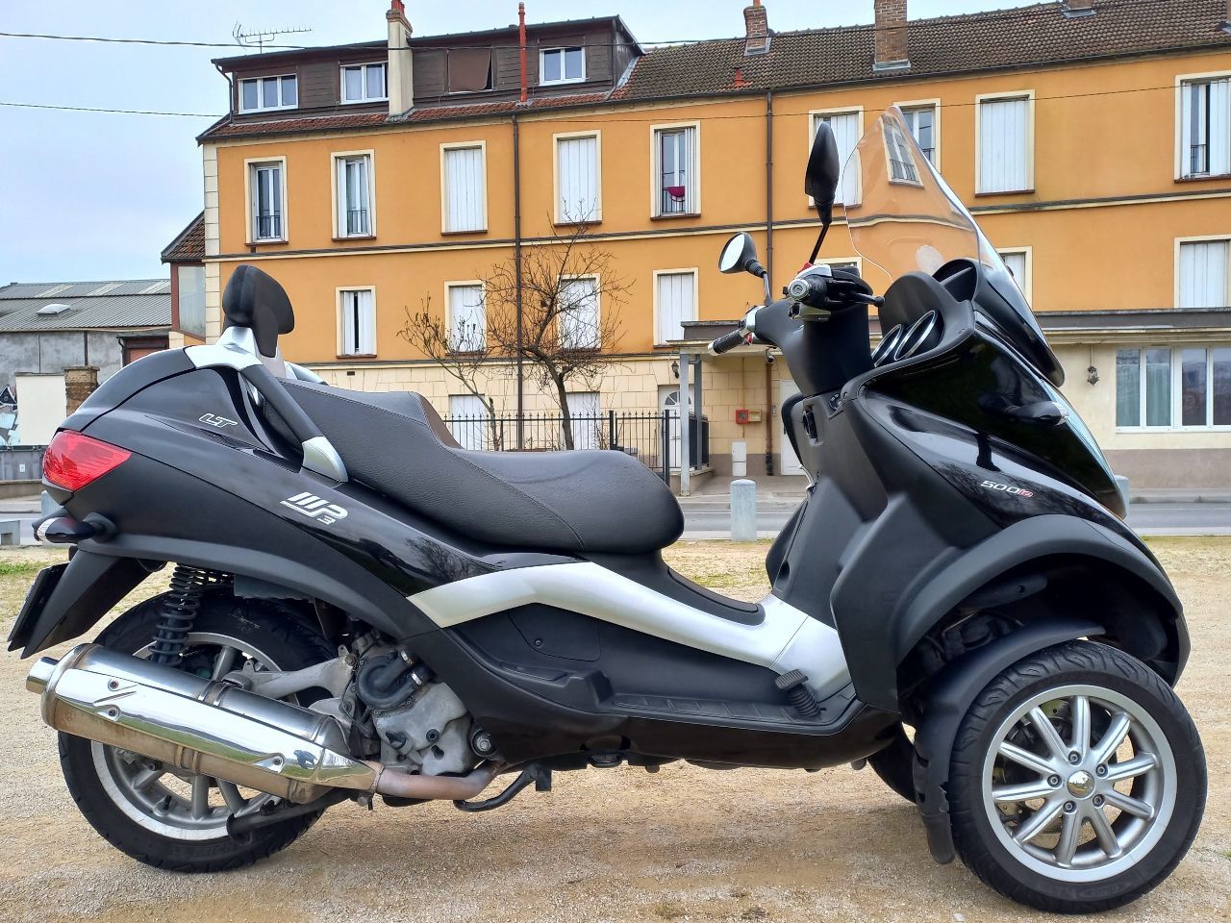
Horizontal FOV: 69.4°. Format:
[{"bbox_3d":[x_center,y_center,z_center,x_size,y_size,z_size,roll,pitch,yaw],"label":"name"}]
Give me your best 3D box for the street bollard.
[{"bbox_3d":[1.098,0.419,7.600,0.212,0.530,0.212,-1,2,0],"label":"street bollard"}]

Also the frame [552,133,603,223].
[{"bbox_3d":[-0.930,-7.063,22.234,1.240,2.300,0.200,0,2,12],"label":"frame"}]

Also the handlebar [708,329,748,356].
[{"bbox_3d":[0.258,-0.277,2.055,0.036,0.036,0.138,-2,-6,-26],"label":"handlebar"}]

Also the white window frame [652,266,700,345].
[{"bbox_3d":[1.374,-3.494,20.180,1.064,1.768,0.180,0,2,12],"label":"white window frame"}]

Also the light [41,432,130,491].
[{"bbox_3d":[-0.930,0.000,1.578,0.178,0.107,0.125,-1,2,-2],"label":"light"}]

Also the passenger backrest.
[{"bbox_3d":[-0.672,-0.278,1.675,0.095,0.170,0.250,-1,2,-2],"label":"passenger backrest"}]

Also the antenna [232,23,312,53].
[{"bbox_3d":[-9.127,-11.246,23.600,2.150,0.750,0.500,0,2,11],"label":"antenna"}]

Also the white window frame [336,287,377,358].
[{"bbox_3d":[-6.307,-3.414,21.780,1.037,1.701,0.200,0,2,12],"label":"white window frame"}]

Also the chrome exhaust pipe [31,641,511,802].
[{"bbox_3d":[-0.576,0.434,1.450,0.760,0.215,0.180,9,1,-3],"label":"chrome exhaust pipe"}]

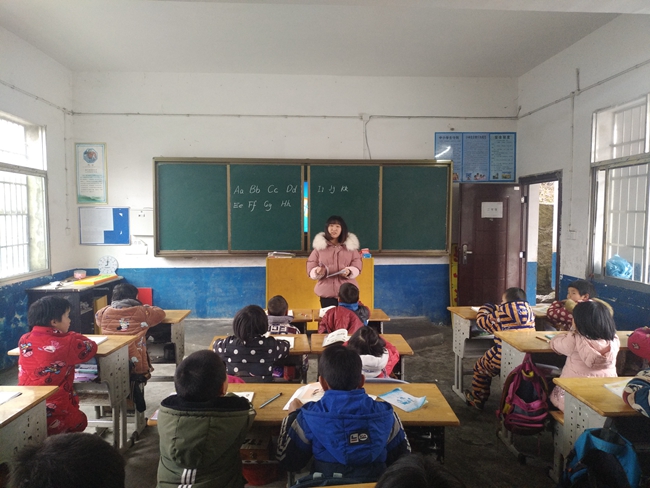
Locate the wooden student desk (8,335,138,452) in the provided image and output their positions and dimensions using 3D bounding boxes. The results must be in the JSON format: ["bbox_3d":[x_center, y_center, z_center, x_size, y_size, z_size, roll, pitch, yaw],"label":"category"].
[{"bbox_3d":[-1.556,0.980,2.846,0.600,0.705,0.410,0,4,0],"label":"wooden student desk"}]

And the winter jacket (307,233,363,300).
[{"bbox_3d":[0.083,0.201,4.376,0.540,0.650,0.400,0,3,-2],"label":"winter jacket"}]

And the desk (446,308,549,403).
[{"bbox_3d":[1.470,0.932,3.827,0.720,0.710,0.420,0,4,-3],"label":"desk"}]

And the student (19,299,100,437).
[{"bbox_3d":[-1.472,0.826,2.474,0.410,1.060,0.520,0,4,3],"label":"student"}]

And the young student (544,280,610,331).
[{"bbox_3d":[1.872,0.784,3.430,0.420,1.010,0.460,-3,5,-40],"label":"young student"}]

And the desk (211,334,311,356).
[{"bbox_3d":[-0.400,0.972,2.868,0.605,0.690,0.410,0,3,-2],"label":"desk"}]

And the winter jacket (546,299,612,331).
[{"bbox_3d":[1.883,0.626,3.401,0.420,0.490,0.370,-3,5,-40],"label":"winter jacket"}]

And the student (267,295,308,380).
[{"bbox_3d":[-0.287,0.849,3.370,0.380,0.900,0.500,0,4,-1],"label":"student"}]

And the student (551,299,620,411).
[{"bbox_3d":[1.430,0.847,2.509,0.380,1.050,0.470,-1,4,-15],"label":"student"}]

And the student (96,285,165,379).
[{"bbox_3d":[-1.385,0.805,3.308,0.480,1.030,0.500,-1,4,-8],"label":"student"}]

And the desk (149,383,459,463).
[{"bbox_3d":[-0.084,1.027,1.976,1.230,0.690,0.410,0,3,-2],"label":"desk"}]

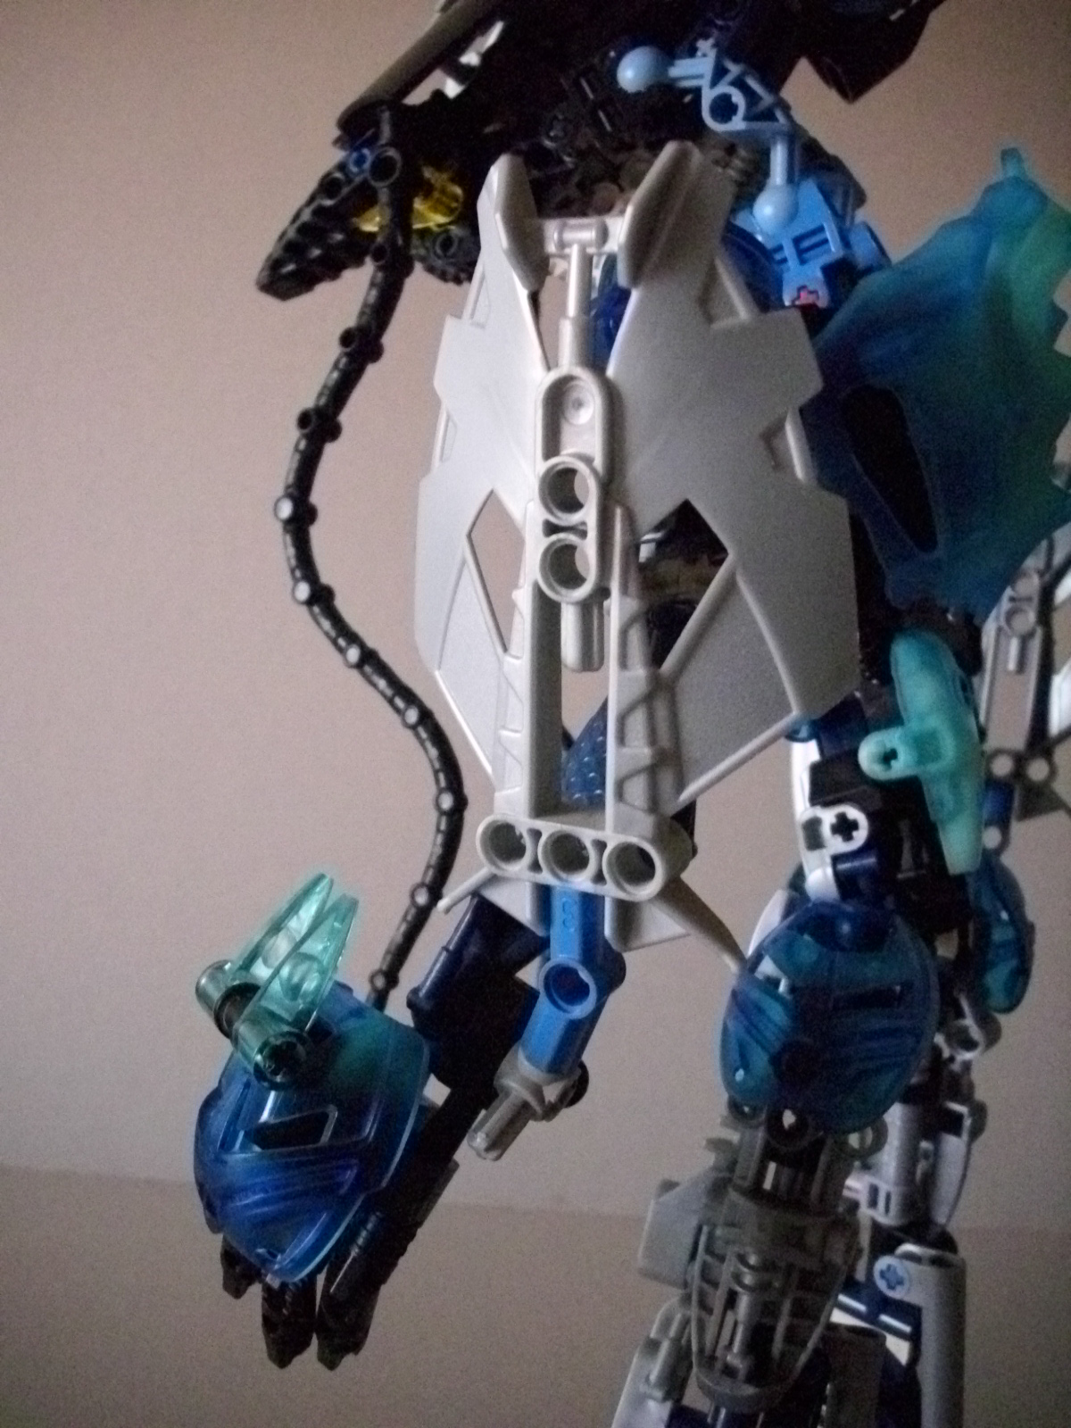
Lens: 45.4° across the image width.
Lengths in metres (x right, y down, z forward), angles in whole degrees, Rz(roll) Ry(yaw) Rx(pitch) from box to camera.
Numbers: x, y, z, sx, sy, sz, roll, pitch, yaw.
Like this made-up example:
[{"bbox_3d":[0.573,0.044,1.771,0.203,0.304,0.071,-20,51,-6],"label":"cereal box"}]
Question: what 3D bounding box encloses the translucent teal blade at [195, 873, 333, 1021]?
[{"bbox_3d":[-0.034,0.031,0.167,0.007,0.024,0.008,42,-13,-32],"label":"translucent teal blade"}]

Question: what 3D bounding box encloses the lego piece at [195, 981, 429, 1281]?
[{"bbox_3d":[-0.029,0.053,0.164,0.028,0.036,0.017,19,16,30],"label":"lego piece"}]

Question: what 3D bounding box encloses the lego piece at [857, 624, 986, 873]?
[{"bbox_3d":[0.055,0.004,0.179,0.008,0.034,0.015,-8,-6,-41],"label":"lego piece"}]

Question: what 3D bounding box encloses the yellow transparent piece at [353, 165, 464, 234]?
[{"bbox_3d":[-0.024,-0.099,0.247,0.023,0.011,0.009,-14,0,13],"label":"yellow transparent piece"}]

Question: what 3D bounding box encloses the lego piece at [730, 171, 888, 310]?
[{"bbox_3d":[0.048,-0.082,0.221,0.024,0.024,0.018,-22,-3,19],"label":"lego piece"}]

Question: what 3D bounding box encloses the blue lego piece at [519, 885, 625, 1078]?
[{"bbox_3d":[0.004,0.029,0.142,0.010,0.025,0.008,21,24,25],"label":"blue lego piece"}]

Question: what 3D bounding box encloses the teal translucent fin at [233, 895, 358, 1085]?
[{"bbox_3d":[-0.028,0.033,0.154,0.007,0.024,0.008,32,-7,-33],"label":"teal translucent fin"}]

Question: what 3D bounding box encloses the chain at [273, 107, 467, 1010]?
[{"bbox_3d":[-0.029,-0.027,0.222,0.033,0.159,0.025,-1,-6,11],"label":"chain"}]

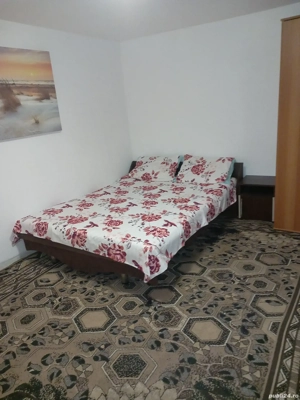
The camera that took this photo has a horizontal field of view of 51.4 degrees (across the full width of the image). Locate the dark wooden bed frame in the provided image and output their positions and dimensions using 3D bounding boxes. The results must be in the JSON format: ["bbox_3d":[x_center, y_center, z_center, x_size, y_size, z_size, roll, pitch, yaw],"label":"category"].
[{"bbox_3d":[-0.083,0.077,3.443,1.619,0.566,2.132,6,21,31],"label":"dark wooden bed frame"}]

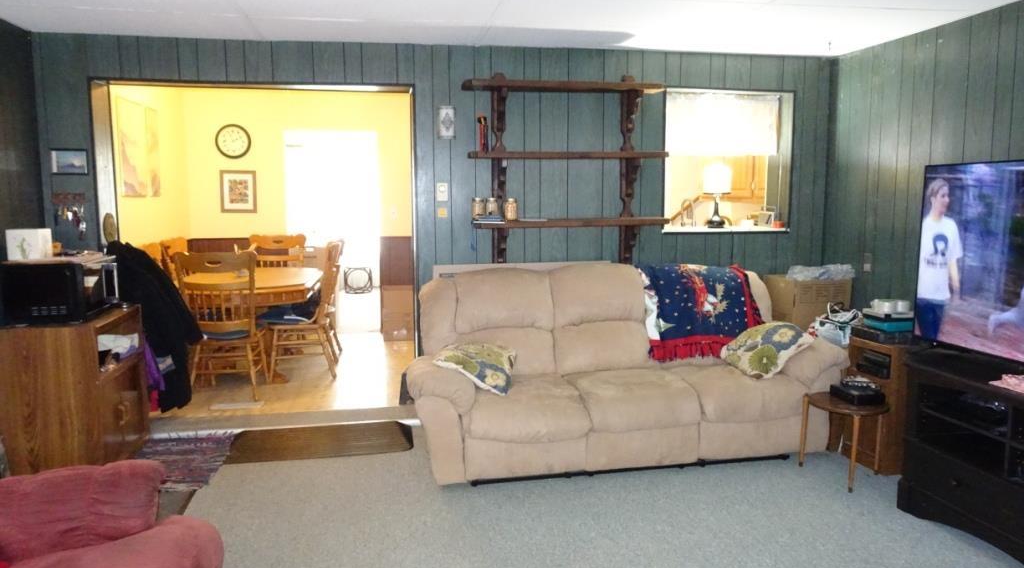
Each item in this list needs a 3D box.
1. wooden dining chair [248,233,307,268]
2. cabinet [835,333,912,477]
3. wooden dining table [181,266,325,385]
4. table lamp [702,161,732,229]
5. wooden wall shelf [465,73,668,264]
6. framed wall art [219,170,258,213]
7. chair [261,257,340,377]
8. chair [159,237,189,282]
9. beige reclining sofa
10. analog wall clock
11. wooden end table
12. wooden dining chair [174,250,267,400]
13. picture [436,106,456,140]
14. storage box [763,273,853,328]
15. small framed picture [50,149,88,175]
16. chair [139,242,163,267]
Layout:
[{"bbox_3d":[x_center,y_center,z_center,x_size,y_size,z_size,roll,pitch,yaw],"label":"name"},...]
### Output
[{"bbox_3d":[-2.076,0.121,6.216,0.510,1.030,0.580,-1,7,-10],"label":"wooden dining chair"},{"bbox_3d":[2.070,0.621,3.792,0.420,0.665,0.390,-1,7,-8],"label":"cabinet"},{"bbox_3d":[-2.085,0.321,5.778,1.080,0.757,1.550,-2,7,-10],"label":"wooden dining table"},{"bbox_3d":[1.413,-0.610,4.875,0.205,0.445,0.205,-2,7,-10],"label":"table lamp"},{"bbox_3d":[0.340,-0.674,4.358,1.230,1.230,0.210,-2,7,-10],"label":"wooden wall shelf"},{"bbox_3d":[-2.662,-0.901,6.918,0.335,0.400,0.025,-2,7,-10],"label":"framed wall art"},{"bbox_3d":[-1.651,0.199,5.607,0.540,1.030,0.510,-2,7,-10],"label":"chair"},{"bbox_3d":[-2.596,0.136,6.113,0.580,1.030,0.500,-1,7,-4],"label":"chair"},{"bbox_3d":[0.591,0.412,4.076,2.350,1.025,0.920,-2,7,-11],"label":"beige reclining sofa"},{"bbox_3d":[-2.691,-1.374,6.846,0.332,0.328,0.050,-2,7,-10],"label":"analog wall clock"},{"bbox_3d":[1.692,0.789,3.614,0.400,0.410,0.400,-2,7,-10],"label":"wooden end table"},{"bbox_3d":[-1.958,0.270,4.955,0.490,1.030,0.600,-1,7,-10],"label":"wooden dining chair"},{"bbox_3d":[-0.388,-0.968,4.279,0.110,0.202,0.025,-1,7,-10],"label":"picture"},{"bbox_3d":[1.924,0.181,4.629,0.390,0.460,0.330,-1,7,-10],"label":"storage box"},{"bbox_3d":[-2.456,-0.676,3.940,0.188,0.138,0.020,-2,7,-10],"label":"small framed picture"},{"bbox_3d":[-2.459,0.224,5.442,0.540,1.030,0.510,-2,7,-10],"label":"chair"}]

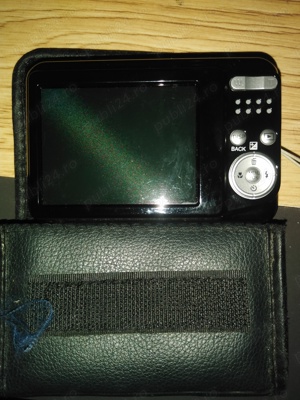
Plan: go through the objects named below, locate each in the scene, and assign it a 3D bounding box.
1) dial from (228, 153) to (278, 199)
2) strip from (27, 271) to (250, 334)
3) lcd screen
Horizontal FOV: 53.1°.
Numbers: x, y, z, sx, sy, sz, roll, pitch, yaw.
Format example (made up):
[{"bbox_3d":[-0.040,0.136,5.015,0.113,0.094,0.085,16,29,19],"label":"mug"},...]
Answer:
[{"bbox_3d":[0.037,-0.009,0.107,0.017,0.003,0.017,-1,88,0],"label":"dial"},{"bbox_3d":[-0.004,0.037,0.108,0.080,0.002,0.022,-1,88,0],"label":"strip"},{"bbox_3d":[-0.011,-0.019,0.107,0.056,0.003,0.043,-1,88,0],"label":"lcd screen"}]

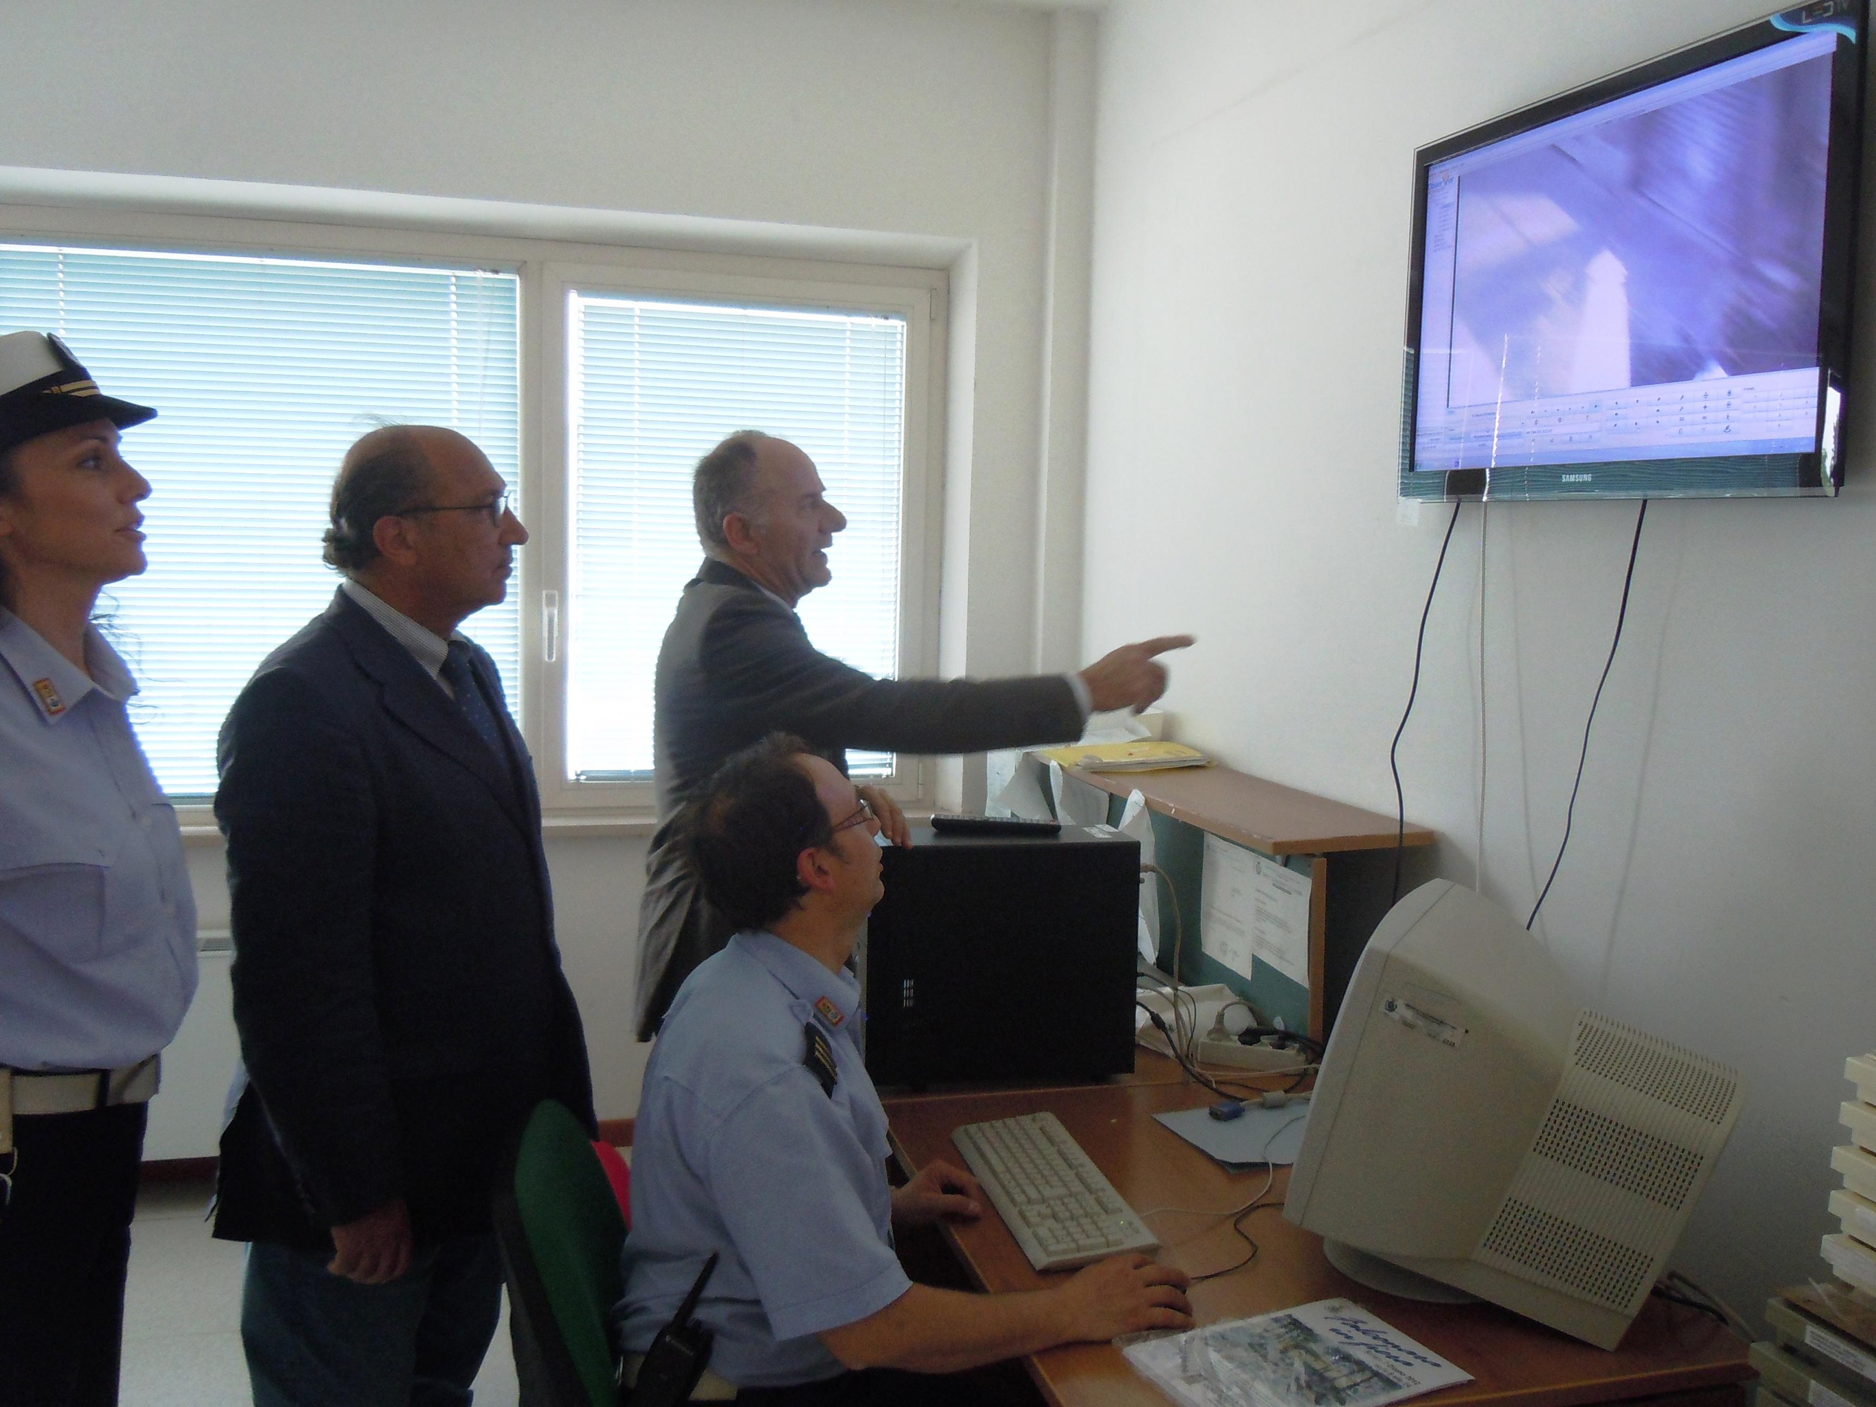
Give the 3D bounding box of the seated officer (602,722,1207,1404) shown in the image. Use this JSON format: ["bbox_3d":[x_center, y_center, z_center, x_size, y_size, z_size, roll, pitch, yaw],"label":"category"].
[{"bbox_3d":[-0.083,0.718,2.002,0.680,1.370,0.540,0,6,-16],"label":"seated officer"}]

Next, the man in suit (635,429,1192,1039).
[{"bbox_3d":[-0.078,0.461,2.574,0.780,1.760,0.600,0,6,-11],"label":"man in suit"}]

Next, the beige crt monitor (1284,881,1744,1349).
[{"bbox_3d":[0.703,0.513,2.001,0.410,0.415,0.390,19,13,23],"label":"beige crt monitor"}]

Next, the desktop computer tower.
[{"bbox_3d":[0.083,0.407,2.642,0.457,0.393,0.168,0,6,-14],"label":"desktop computer tower"}]

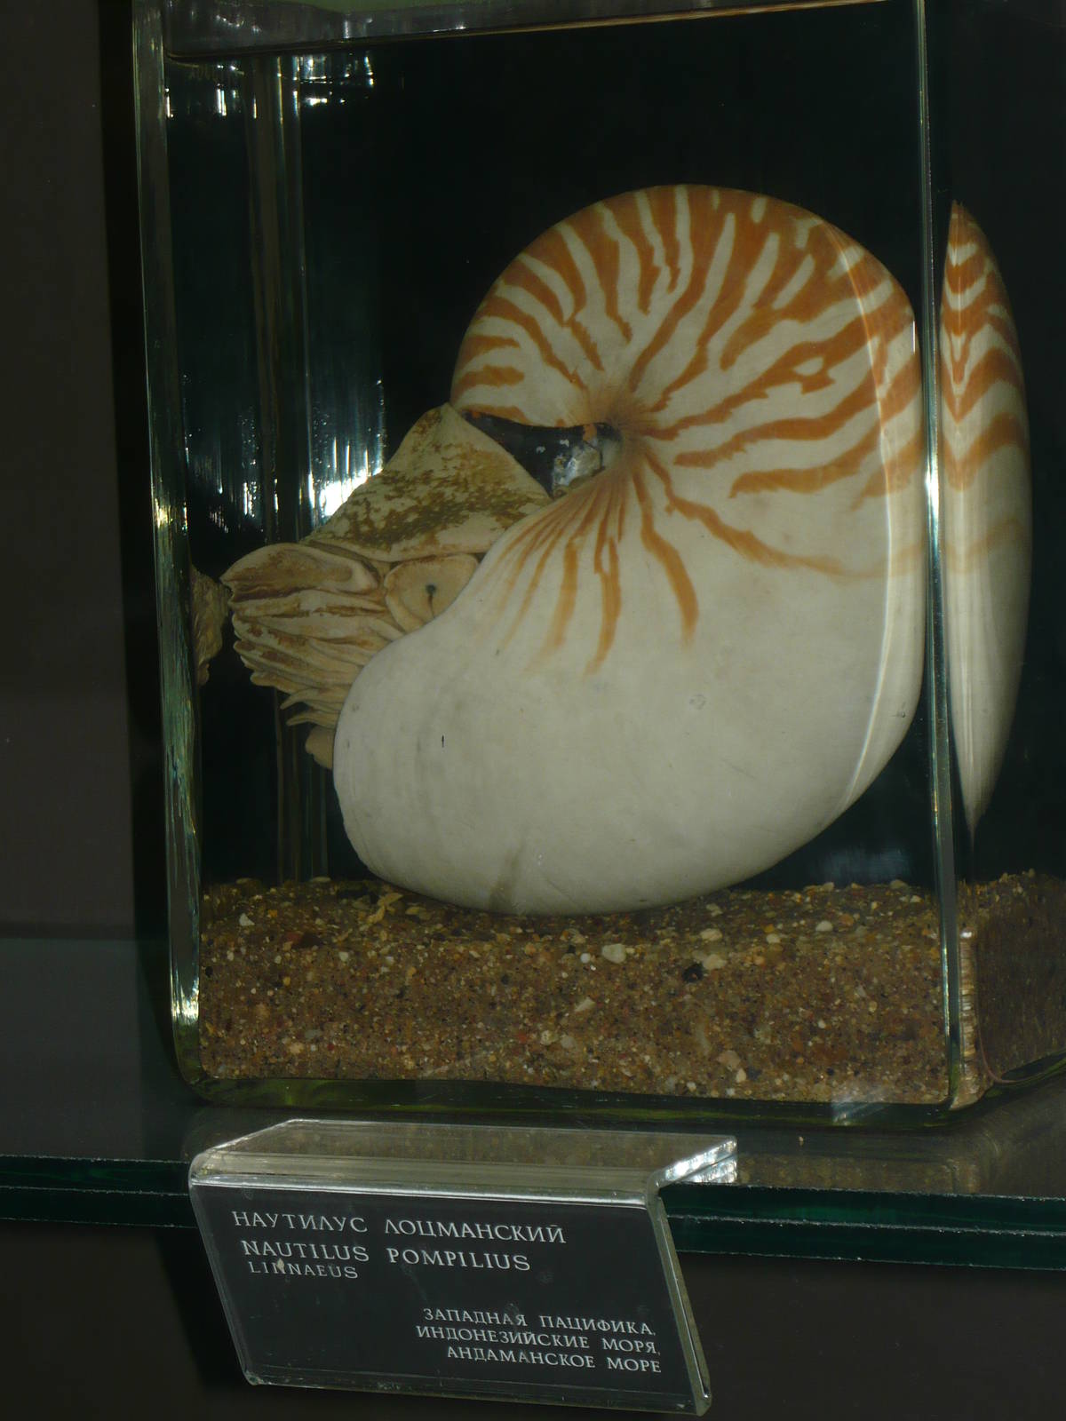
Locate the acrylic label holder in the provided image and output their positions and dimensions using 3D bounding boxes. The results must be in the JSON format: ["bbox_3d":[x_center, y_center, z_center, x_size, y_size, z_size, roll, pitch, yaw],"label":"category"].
[{"bbox_3d":[-0.013,0.108,0.785,0.096,0.049,0.043,-1,4,25],"label":"acrylic label holder"}]

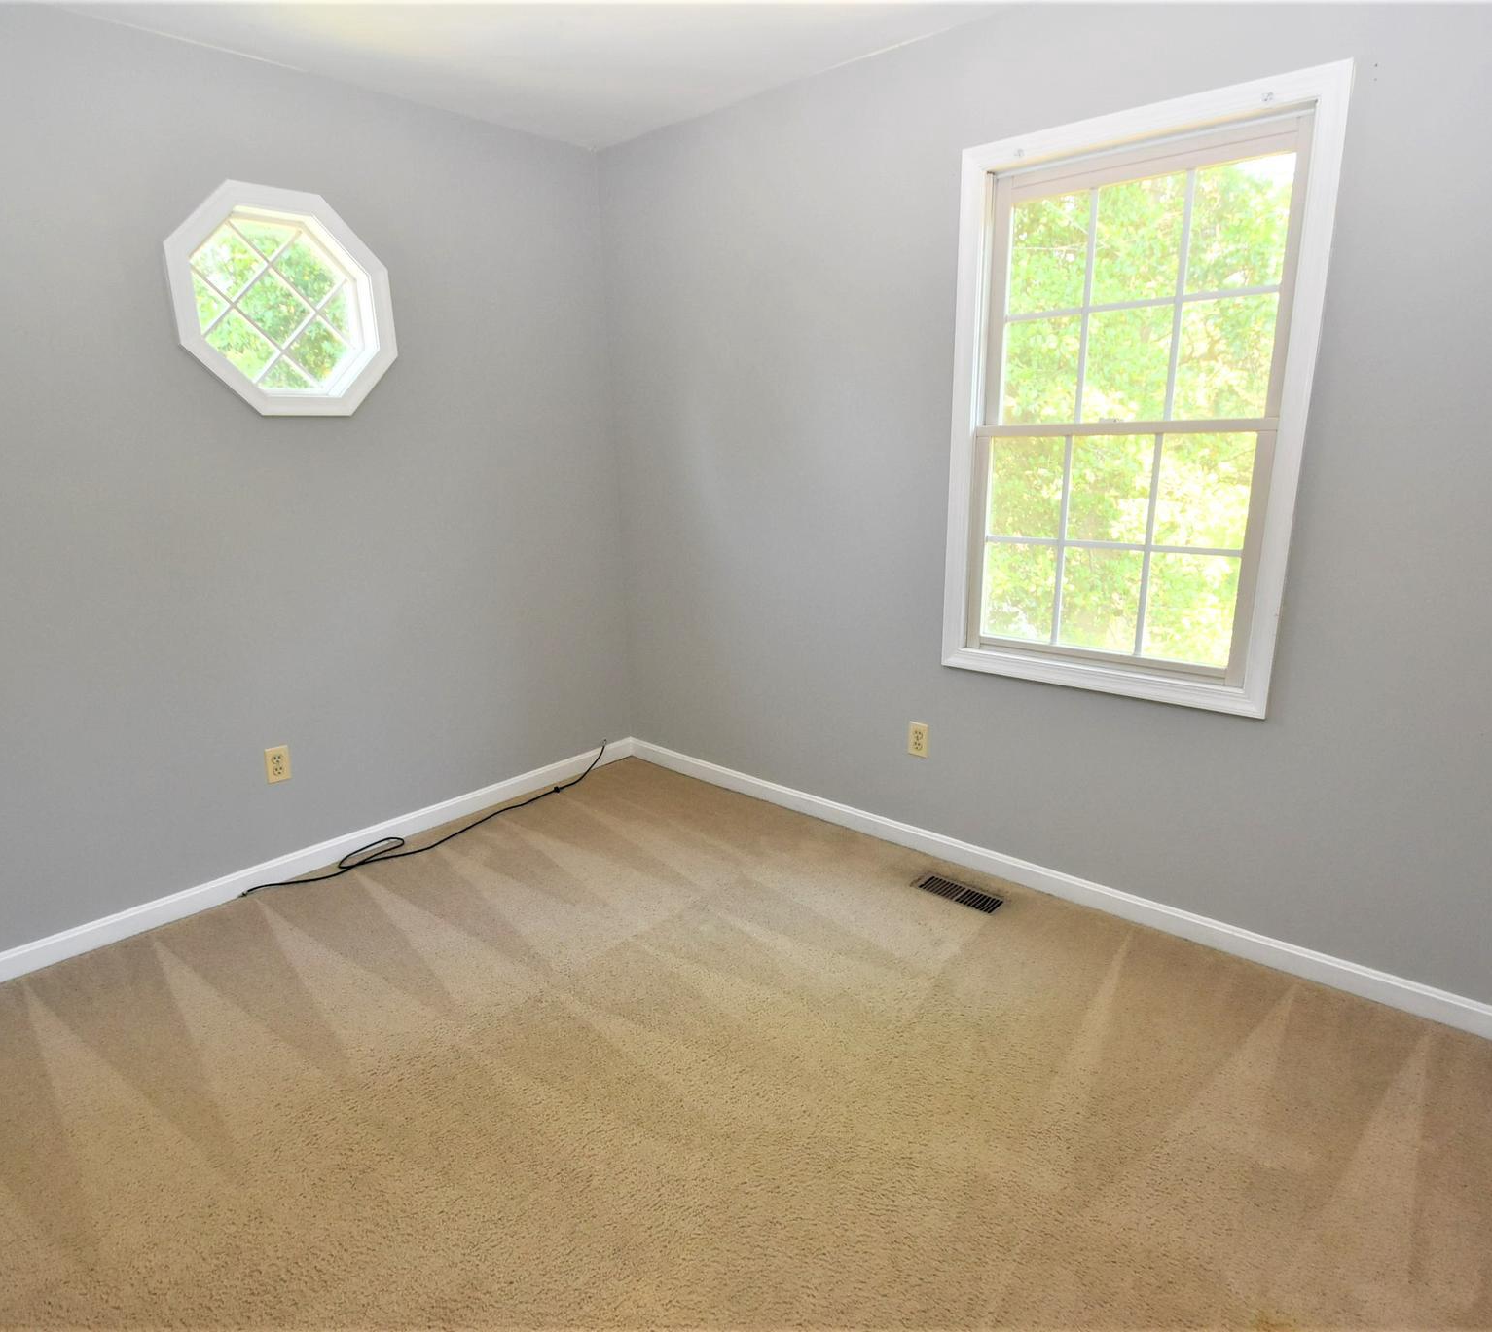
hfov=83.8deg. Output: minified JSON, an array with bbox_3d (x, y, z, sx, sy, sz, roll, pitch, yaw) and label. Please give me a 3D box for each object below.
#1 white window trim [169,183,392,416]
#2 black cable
[{"bbox_3d":[-1.391,-1.087,2.520,0.110,0.631,0.623,11,19,41],"label":"white window trim"},{"bbox_3d":[-1.050,0.540,3.089,0.168,0.124,1.479,11,19,41],"label":"black cable"}]

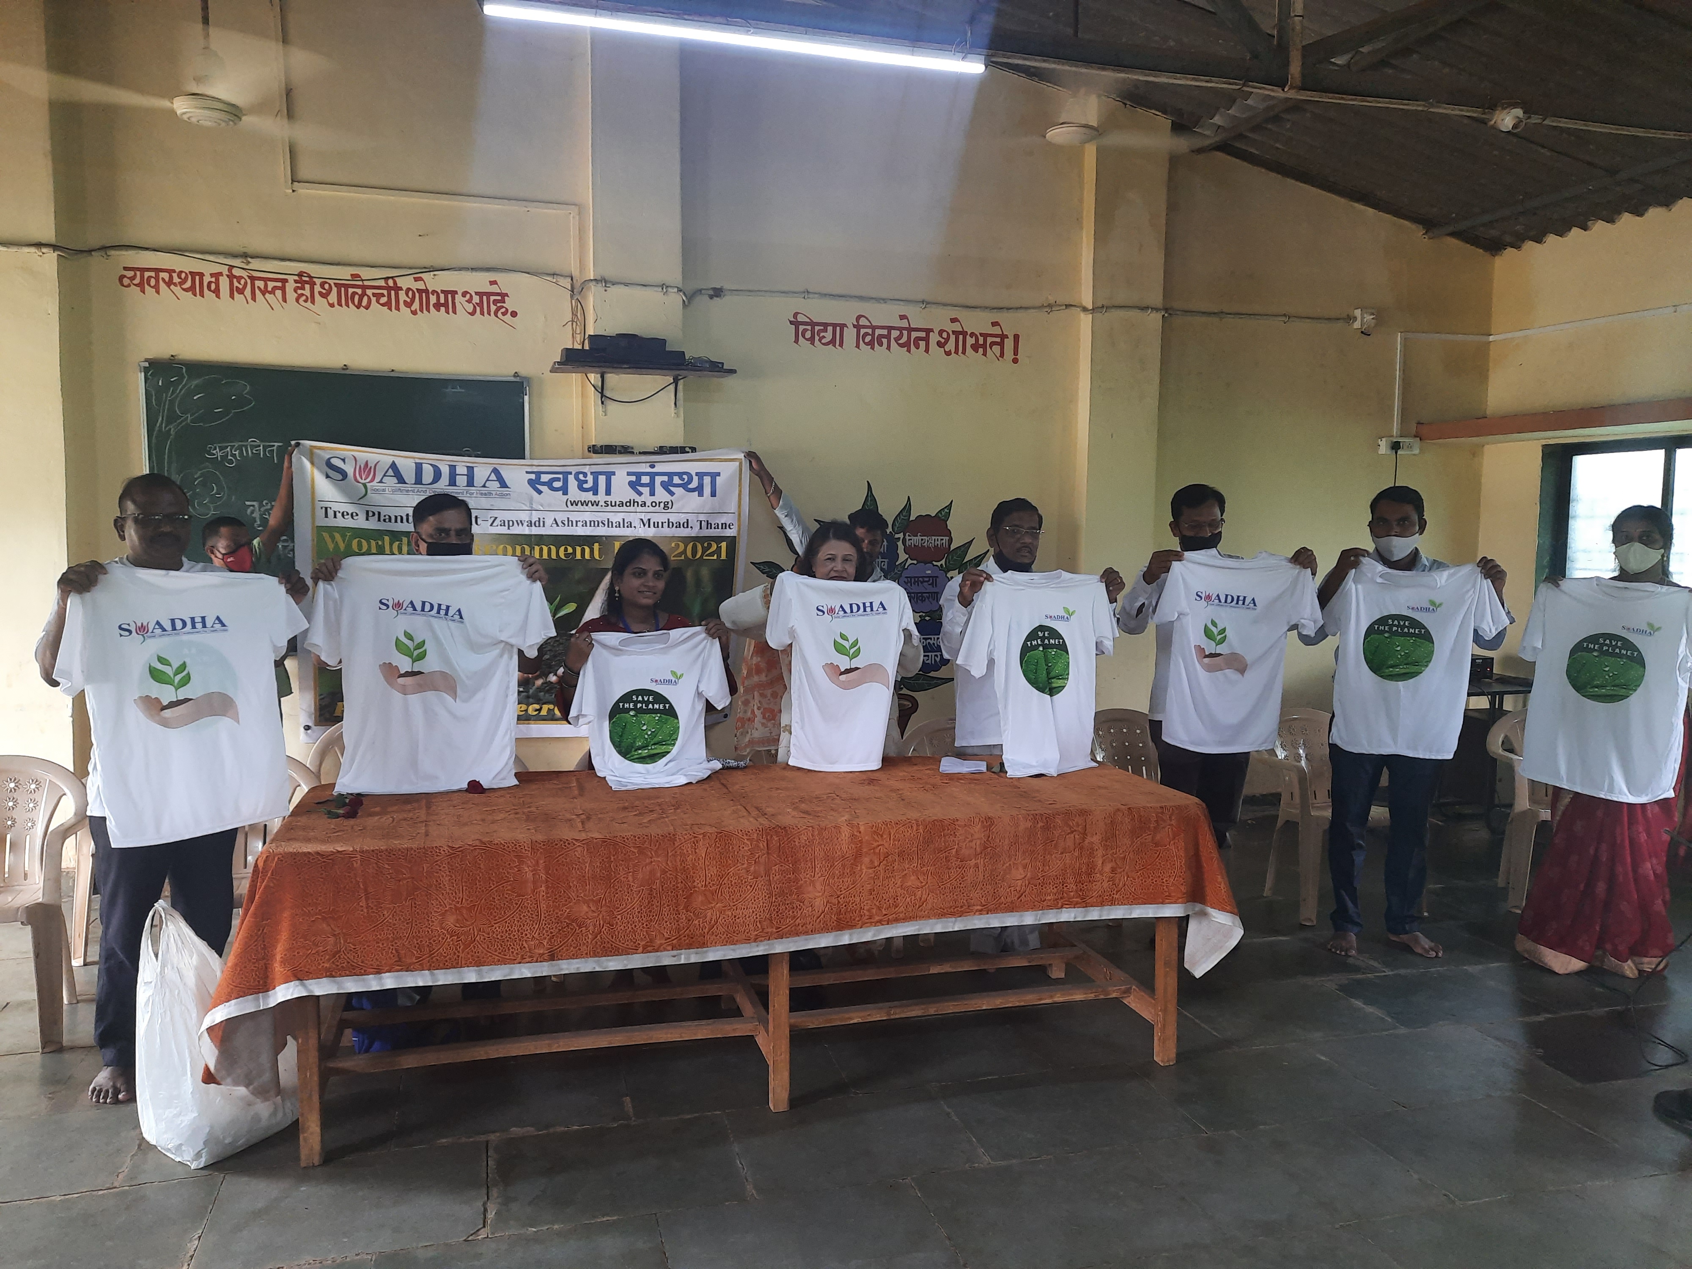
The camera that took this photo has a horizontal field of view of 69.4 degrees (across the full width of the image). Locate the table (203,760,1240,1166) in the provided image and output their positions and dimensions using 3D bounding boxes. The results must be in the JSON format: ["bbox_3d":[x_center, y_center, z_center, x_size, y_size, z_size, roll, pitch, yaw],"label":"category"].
[{"bbox_3d":[-0.280,0.832,3.514,2.560,0.785,0.860,-1,5,-16],"label":"table"}]

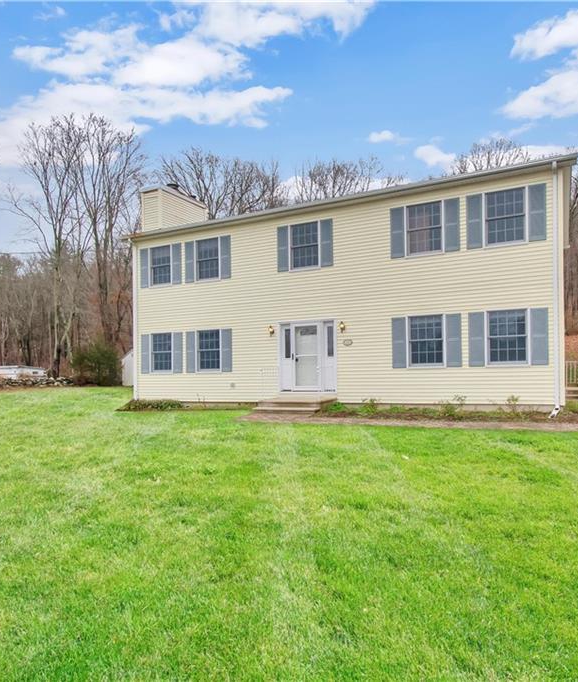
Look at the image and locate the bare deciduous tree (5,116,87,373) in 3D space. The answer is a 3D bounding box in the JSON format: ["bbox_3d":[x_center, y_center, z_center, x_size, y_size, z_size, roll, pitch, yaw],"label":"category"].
[{"bbox_3d":[-19.300,-7.300,34.000,6.500,21.000,6.500,-1,-2,0],"label":"bare deciduous tree"}]

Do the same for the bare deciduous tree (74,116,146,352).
[{"bbox_3d":[-15.100,-7.700,36.000,7.000,22.500,7.000,-1,-2,0],"label":"bare deciduous tree"}]

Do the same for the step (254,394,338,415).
[{"bbox_3d":[0.210,1.790,11.850,1.850,0.330,1.900,-2,-2,23],"label":"step"}]

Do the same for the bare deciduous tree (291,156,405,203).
[{"bbox_3d":[5.500,-7.600,40.000,9.500,20.000,9.500,-1,-2,0],"label":"bare deciduous tree"}]

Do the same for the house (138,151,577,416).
[{"bbox_3d":[2.101,-1.944,16.672,13.400,8.000,8.900,-2,-2,23],"label":"house"}]

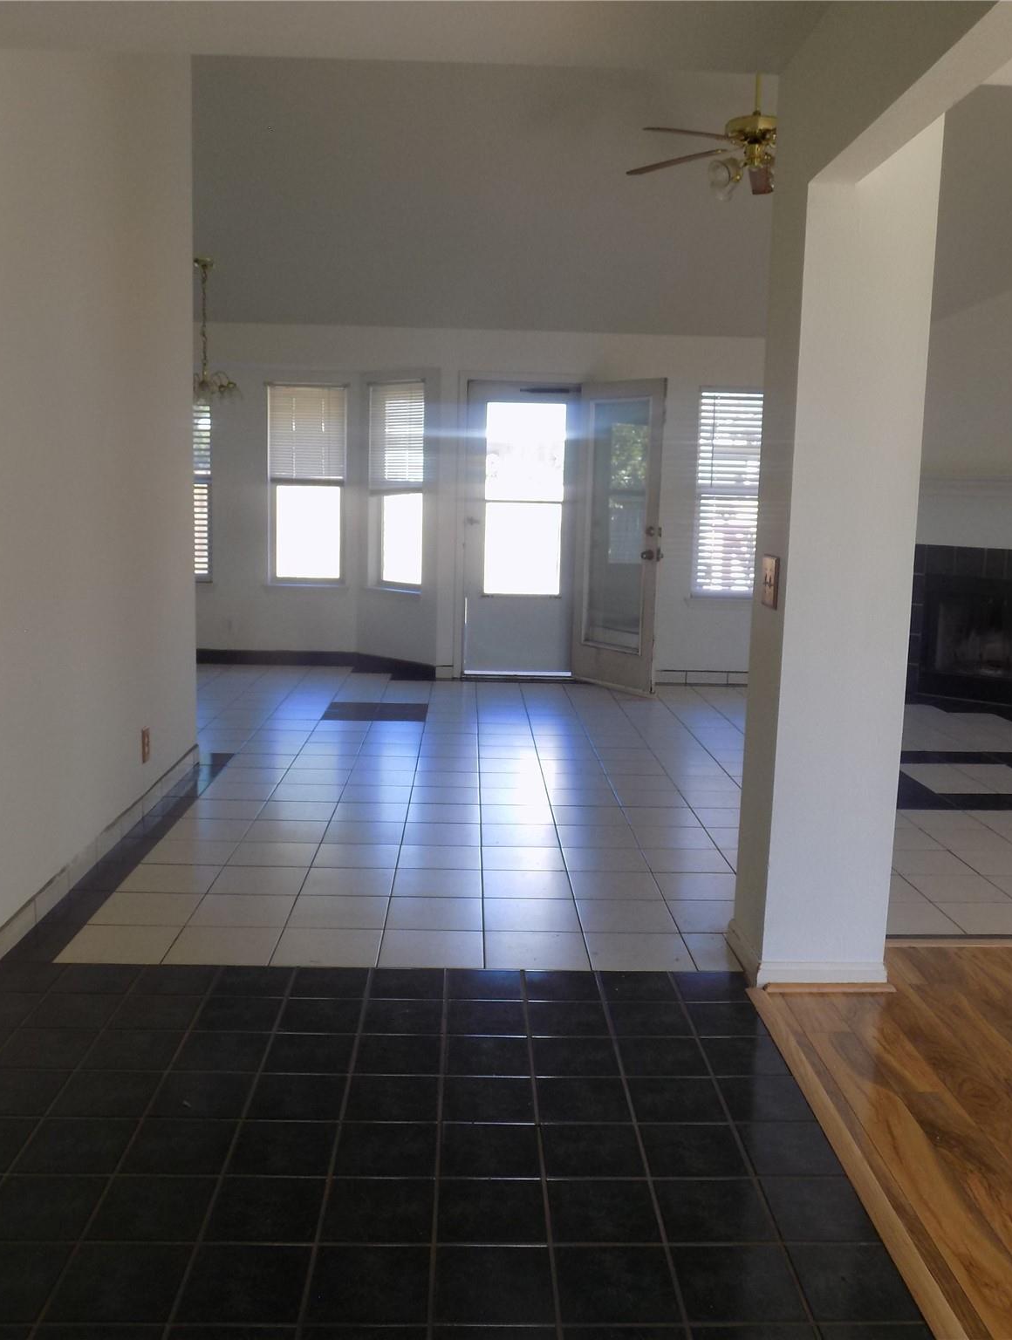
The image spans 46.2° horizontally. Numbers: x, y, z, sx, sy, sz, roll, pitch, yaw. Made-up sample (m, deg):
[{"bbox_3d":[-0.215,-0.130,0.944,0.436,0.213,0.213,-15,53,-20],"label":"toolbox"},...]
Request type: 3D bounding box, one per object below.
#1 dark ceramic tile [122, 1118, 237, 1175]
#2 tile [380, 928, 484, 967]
[{"bbox_3d":[-0.654,0.964,2.388,0.197,0.010,0.197,1,8,-2],"label":"dark ceramic tile"},{"bbox_3d":[-0.216,0.827,3.493,0.301,0.010,0.301,1,8,-2],"label":"tile"}]

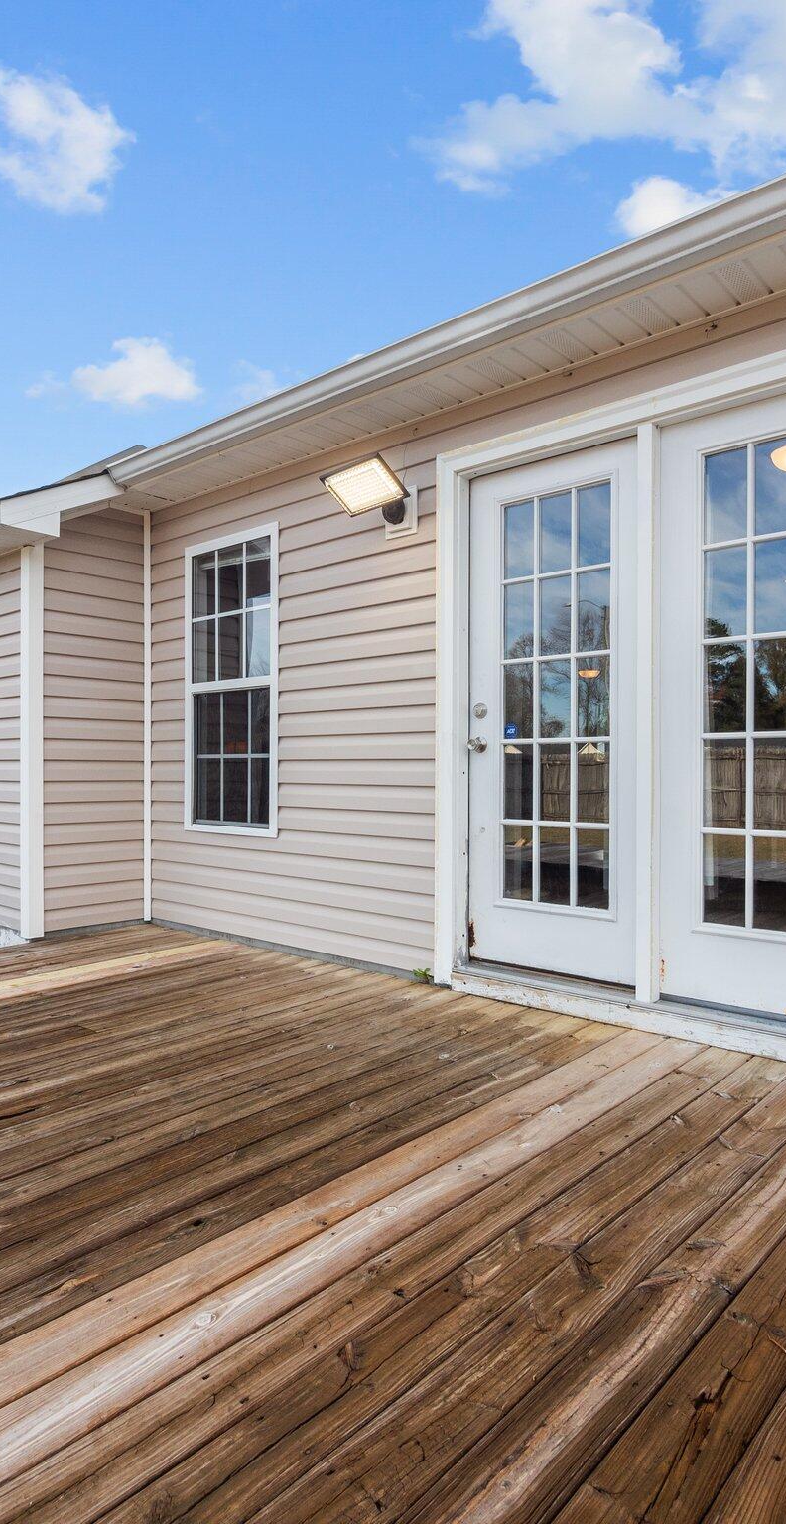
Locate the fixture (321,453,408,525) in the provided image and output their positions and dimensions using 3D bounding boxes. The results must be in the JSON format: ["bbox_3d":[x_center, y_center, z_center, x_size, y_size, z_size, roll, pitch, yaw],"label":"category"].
[{"bbox_3d":[-0.080,-1.123,3.466,0.345,0.190,0.290,0,0,43],"label":"fixture"}]

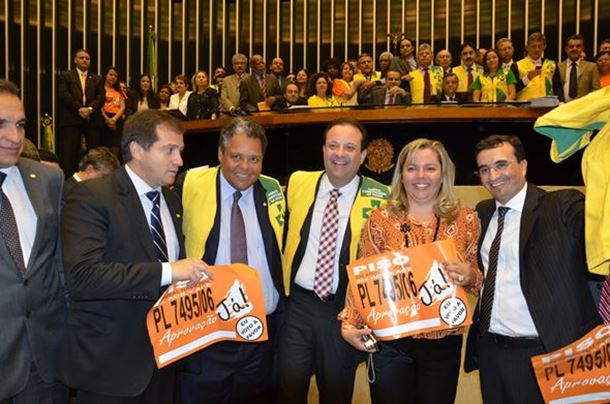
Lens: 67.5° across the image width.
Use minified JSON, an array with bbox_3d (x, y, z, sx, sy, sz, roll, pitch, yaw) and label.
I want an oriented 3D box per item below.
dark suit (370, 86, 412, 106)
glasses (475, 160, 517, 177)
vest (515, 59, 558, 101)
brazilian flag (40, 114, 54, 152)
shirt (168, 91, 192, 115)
[{"bbox_3d":[0.879,-0.910,4.750,0.520,0.620,0.380,1,1,6],"label":"dark suit"},{"bbox_3d":[0.739,-0.127,1.723,0.135,0.042,0.138,-6,-7,-44],"label":"glasses"},{"bbox_3d":[2.206,-1.062,4.350,0.420,0.620,0.280,1,1,18],"label":"vest"},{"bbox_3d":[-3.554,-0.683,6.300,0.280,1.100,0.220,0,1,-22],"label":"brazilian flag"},{"bbox_3d":[-1.521,-1.086,5.600,0.420,0.580,0.260,0,1,-9],"label":"shirt"}]

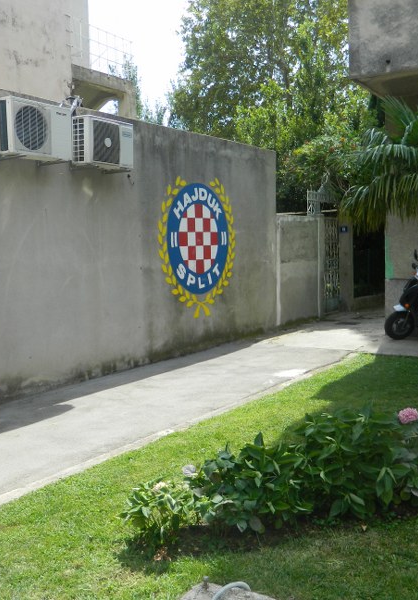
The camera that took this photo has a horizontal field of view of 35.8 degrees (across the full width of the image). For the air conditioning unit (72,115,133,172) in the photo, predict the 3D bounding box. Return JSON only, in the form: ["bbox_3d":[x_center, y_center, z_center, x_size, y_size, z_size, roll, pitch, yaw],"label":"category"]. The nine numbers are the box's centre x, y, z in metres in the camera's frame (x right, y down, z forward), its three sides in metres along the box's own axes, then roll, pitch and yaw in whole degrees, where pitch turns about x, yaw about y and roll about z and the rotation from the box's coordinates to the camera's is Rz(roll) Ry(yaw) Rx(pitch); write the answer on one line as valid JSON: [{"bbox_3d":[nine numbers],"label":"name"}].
[{"bbox_3d":[-1.092,-1.611,6.747,0.255,0.466,0.641,2,6,34],"label":"air conditioning unit"}]

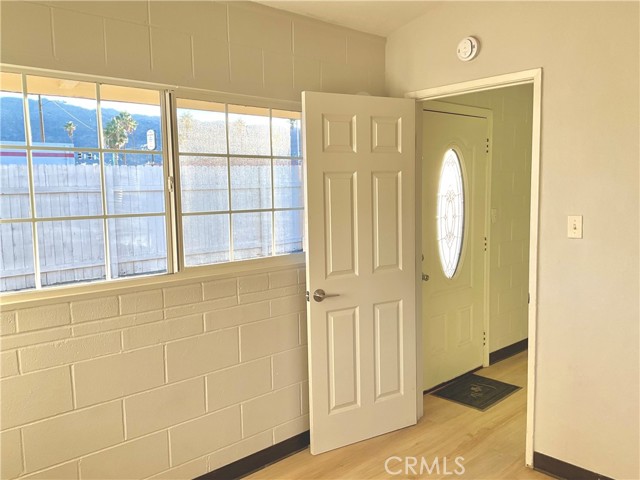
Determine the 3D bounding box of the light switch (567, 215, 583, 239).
[{"bbox_3d":[1.243,-0.060,2.616,0.013,0.115,0.071,-6,7,-42],"label":"light switch"}]

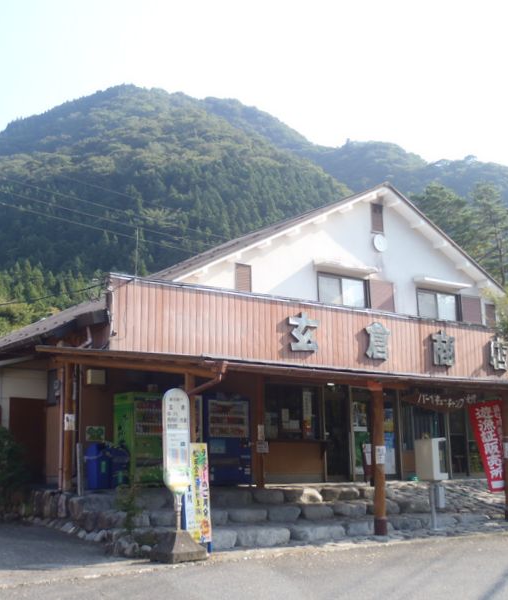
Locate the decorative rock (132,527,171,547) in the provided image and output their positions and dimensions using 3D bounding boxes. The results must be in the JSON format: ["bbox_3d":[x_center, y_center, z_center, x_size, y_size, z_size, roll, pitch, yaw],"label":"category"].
[{"bbox_3d":[-1.476,3.404,11.990,0.500,0.260,0.360,8,-13,-37],"label":"decorative rock"}]

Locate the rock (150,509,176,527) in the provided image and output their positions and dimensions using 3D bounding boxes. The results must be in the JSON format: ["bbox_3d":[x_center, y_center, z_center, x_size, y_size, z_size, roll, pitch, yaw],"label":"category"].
[{"bbox_3d":[-1.392,3.341,12.793,0.400,0.260,0.330,8,-13,-37],"label":"rock"}]

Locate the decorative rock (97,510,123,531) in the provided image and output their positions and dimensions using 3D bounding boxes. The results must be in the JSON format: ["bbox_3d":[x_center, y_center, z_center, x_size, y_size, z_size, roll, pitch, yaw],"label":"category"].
[{"bbox_3d":[-2.154,3.286,12.400,0.340,0.280,0.280,7,-13,-37],"label":"decorative rock"}]

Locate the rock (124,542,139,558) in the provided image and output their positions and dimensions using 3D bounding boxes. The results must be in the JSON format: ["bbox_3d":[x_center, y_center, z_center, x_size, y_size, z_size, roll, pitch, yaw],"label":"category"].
[{"bbox_3d":[-1.691,3.457,11.486,0.160,0.210,0.170,8,-13,-37],"label":"rock"}]

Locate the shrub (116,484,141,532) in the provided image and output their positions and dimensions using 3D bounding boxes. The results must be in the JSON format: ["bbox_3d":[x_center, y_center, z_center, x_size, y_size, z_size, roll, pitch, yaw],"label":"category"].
[{"bbox_3d":[-1.840,3.057,12.200,0.340,0.690,0.340,7,-13,-37],"label":"shrub"}]

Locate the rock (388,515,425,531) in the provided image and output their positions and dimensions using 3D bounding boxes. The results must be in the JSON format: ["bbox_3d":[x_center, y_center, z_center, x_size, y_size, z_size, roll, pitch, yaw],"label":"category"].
[{"bbox_3d":[2.817,4.106,15.368,0.670,0.260,0.390,8,-13,-37],"label":"rock"}]

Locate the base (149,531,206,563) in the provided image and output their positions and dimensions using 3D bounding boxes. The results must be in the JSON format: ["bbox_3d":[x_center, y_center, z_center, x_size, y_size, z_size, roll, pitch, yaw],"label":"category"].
[{"bbox_3d":[-1.037,3.333,11.280,0.550,0.400,0.550,9,-14,-40],"label":"base"}]

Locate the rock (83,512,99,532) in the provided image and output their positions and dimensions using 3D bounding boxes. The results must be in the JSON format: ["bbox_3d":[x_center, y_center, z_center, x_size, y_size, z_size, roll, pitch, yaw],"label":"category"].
[{"bbox_3d":[-2.397,3.248,12.200,0.210,0.310,0.220,7,-13,-37],"label":"rock"}]

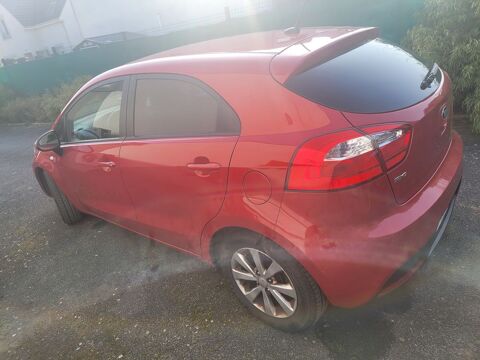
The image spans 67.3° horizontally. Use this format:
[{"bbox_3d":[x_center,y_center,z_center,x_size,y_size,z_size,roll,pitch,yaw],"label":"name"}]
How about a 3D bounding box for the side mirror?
[{"bbox_3d":[-1.530,-0.314,2.880,0.150,0.165,0.180,10,30,40],"label":"side mirror"}]

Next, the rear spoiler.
[{"bbox_3d":[0.553,-0.742,2.007,0.310,0.170,1.120,10,30,40],"label":"rear spoiler"}]

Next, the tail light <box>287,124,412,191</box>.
[{"bbox_3d":[0.445,-0.085,1.532,0.400,0.260,0.360,10,30,40],"label":"tail light"}]

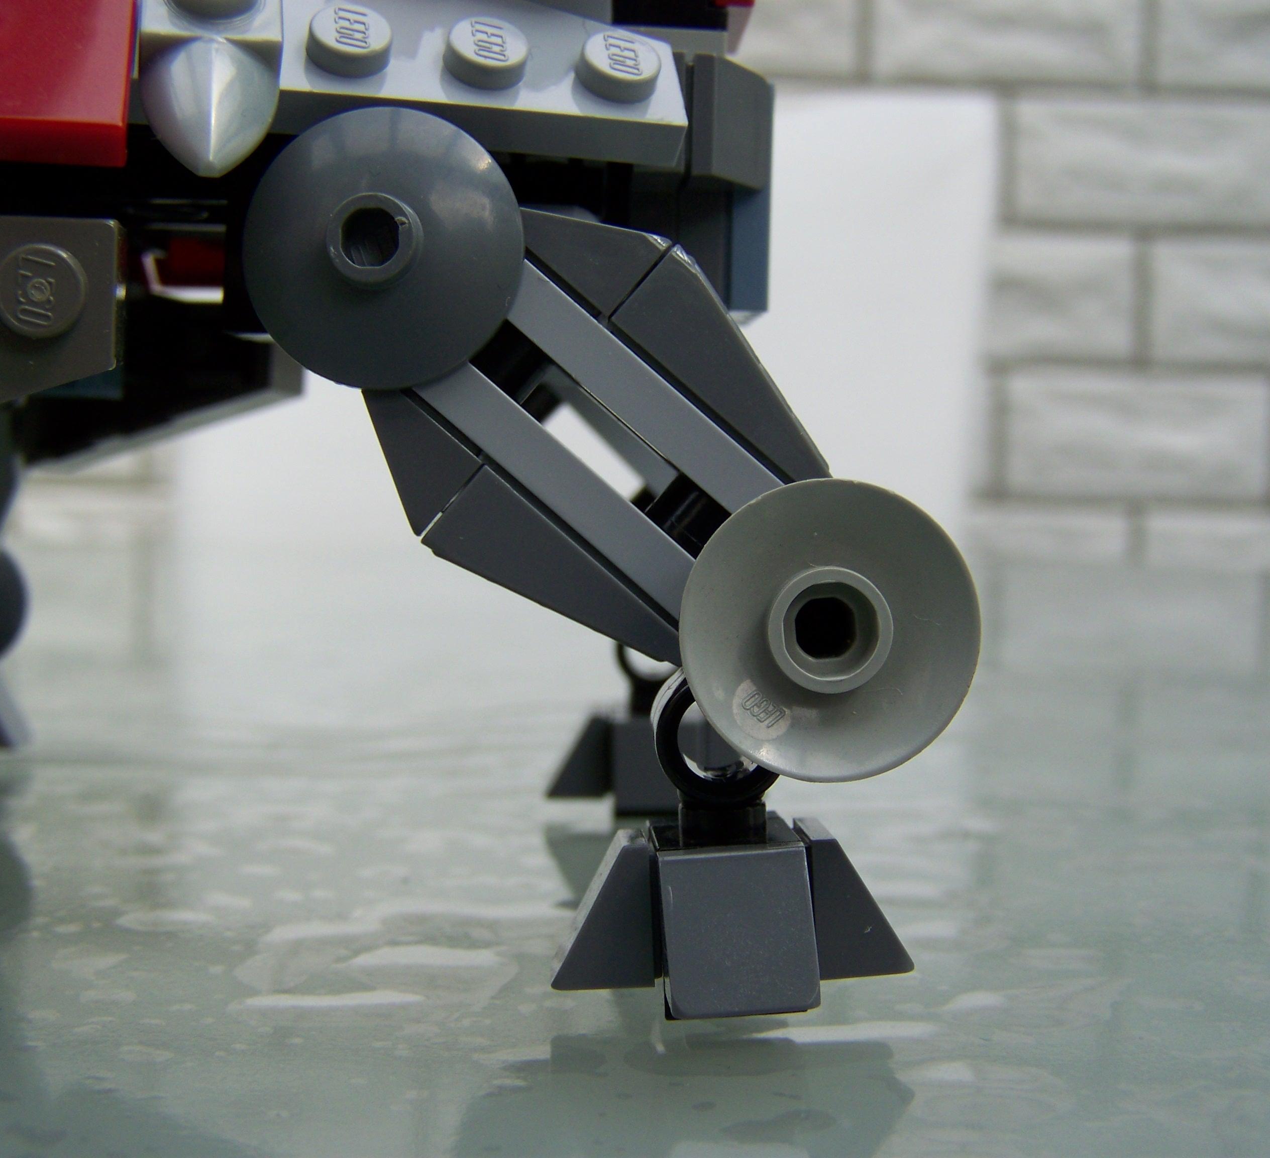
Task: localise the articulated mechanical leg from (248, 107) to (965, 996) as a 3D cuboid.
[{"bbox_3d":[-0.002,-0.002,0.101,0.041,0.049,0.024,1,3,0],"label":"articulated mechanical leg"}]

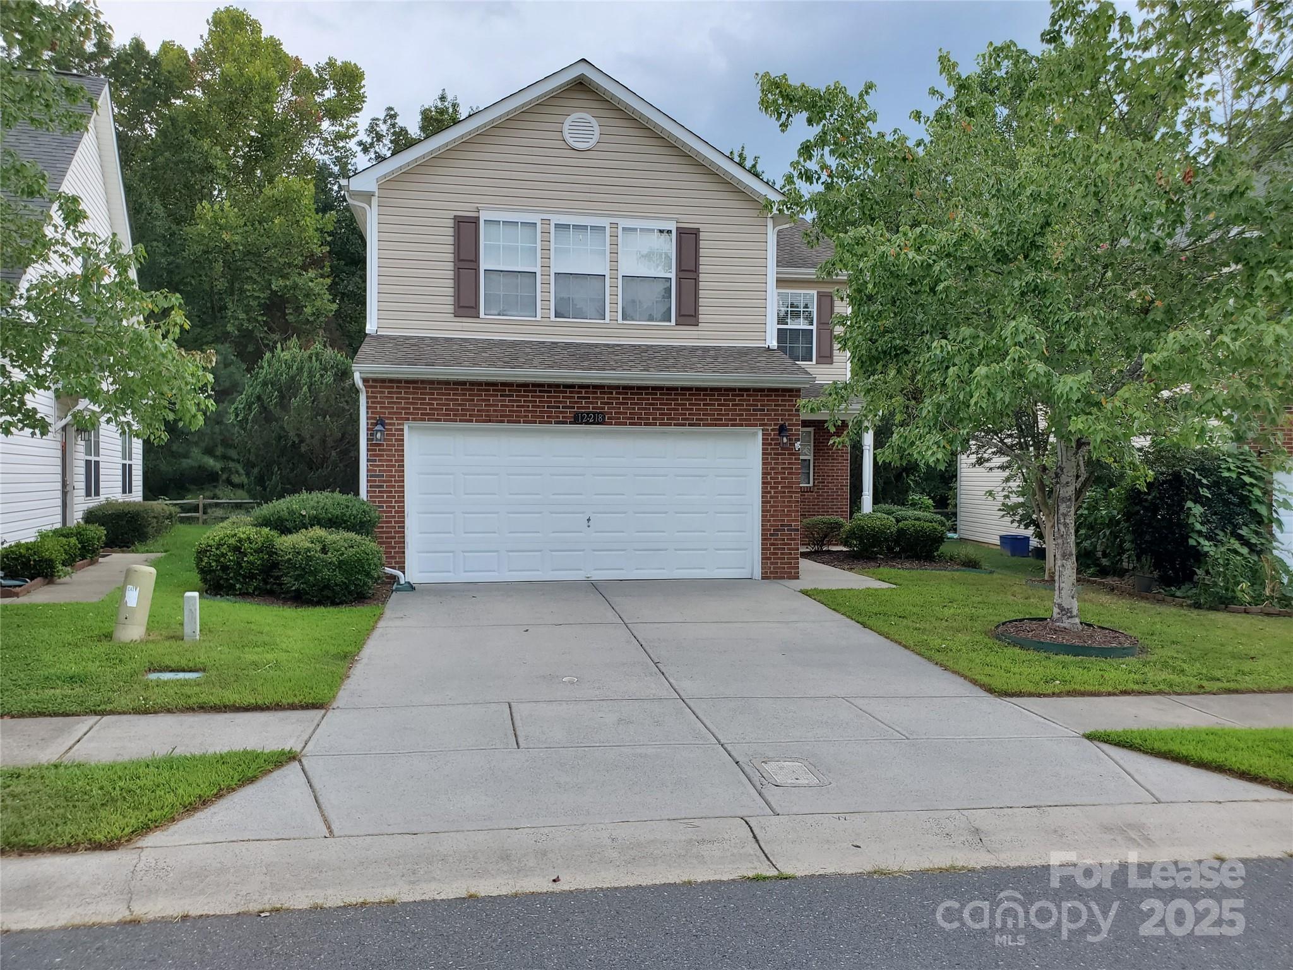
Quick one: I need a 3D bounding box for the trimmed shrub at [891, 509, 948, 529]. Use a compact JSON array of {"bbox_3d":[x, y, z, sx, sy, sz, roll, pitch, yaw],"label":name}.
[{"bbox_3d":[5.305,0.899,18.809,1.130,0.840,1.050,0,1,-10],"label":"trimmed shrub"}]

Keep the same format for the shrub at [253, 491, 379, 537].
[{"bbox_3d":[-4.472,0.724,13.108,1.730,1.240,1.400,0,1,-10],"label":"shrub"}]

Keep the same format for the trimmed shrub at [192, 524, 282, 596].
[{"bbox_3d":[-5.299,0.956,12.610,1.170,0.820,1.150,0,1,-10],"label":"trimmed shrub"}]

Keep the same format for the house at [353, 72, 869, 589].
[{"bbox_3d":[-0.416,-2.539,19.719,9.690,7.720,13.000,0,1,-10],"label":"house"}]

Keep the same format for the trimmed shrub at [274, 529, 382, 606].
[{"bbox_3d":[-3.933,0.975,12.060,1.330,0.880,1.250,0,1,-10],"label":"trimmed shrub"}]

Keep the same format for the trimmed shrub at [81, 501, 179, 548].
[{"bbox_3d":[-9.527,0.676,17.908,1.600,0.820,2.000,0,1,-20],"label":"trimmed shrub"}]

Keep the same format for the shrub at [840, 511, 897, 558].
[{"bbox_3d":[4.106,0.919,18.010,1.050,0.810,1.000,0,1,-10],"label":"shrub"}]

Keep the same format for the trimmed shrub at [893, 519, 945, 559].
[{"bbox_3d":[4.976,0.996,17.710,0.960,0.690,0.930,0,1,-10],"label":"trimmed shrub"}]

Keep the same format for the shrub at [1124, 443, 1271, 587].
[{"bbox_3d":[8.112,0.421,14.305,2.080,2.020,1.750,0,1,-10],"label":"shrub"}]

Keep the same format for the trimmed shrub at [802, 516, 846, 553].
[{"bbox_3d":[3.373,0.951,18.510,0.850,0.690,0.820,0,1,-10],"label":"trimmed shrub"}]

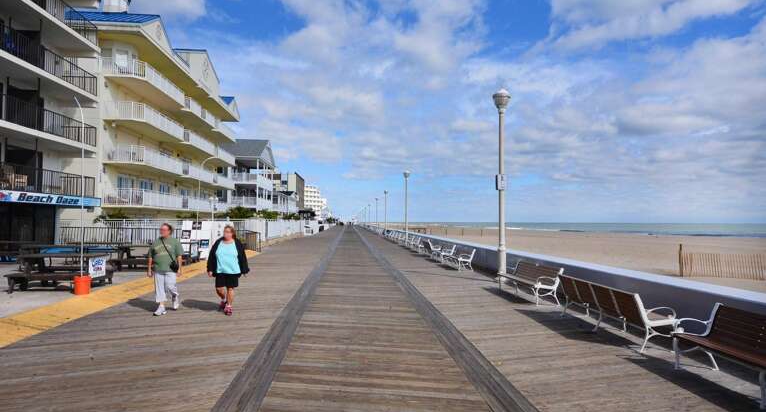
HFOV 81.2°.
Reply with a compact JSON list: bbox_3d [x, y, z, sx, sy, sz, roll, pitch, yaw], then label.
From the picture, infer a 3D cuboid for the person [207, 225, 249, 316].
[{"bbox_3d":[-2.906,1.173,8.392,0.700,1.620,0.480,1,-2,-12],"label":"person"}]

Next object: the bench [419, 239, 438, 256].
[{"bbox_3d":[2.343,2.106,21.863,0.660,0.780,2.250,0,-2,-4],"label":"bench"}]

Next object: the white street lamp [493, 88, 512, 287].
[{"bbox_3d":[3.448,-0.582,12.952,0.500,5.500,0.500,0,-2,-4],"label":"white street lamp"}]

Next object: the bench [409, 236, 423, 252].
[{"bbox_3d":[1.929,2.308,27.342,0.660,0.780,2.250,0,-2,-4],"label":"bench"}]

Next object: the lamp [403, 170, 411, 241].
[{"bbox_3d":[1.775,0.168,33.336,0.520,5.500,0.520,0,-2,-4],"label":"lamp"}]

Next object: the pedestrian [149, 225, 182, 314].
[{"bbox_3d":[-4.035,1.143,8.338,0.560,1.670,0.460,0,-2,-7],"label":"pedestrian"}]

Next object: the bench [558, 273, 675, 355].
[{"bbox_3d":[3.472,1.557,6.928,0.660,0.780,2.250,0,-2,-4],"label":"bench"}]

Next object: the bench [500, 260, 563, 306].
[{"bbox_3d":[3.227,1.676,10.165,0.660,0.780,2.270,0,-2,-4],"label":"bench"}]

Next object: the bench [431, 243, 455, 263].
[{"bbox_3d":[2.562,2.000,18.972,0.660,0.780,2.250,0,-2,-4],"label":"bench"}]

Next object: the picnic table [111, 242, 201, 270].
[{"bbox_3d":[-8.478,1.890,16.550,2.100,0.760,1.500,1,-2,-14],"label":"picnic table"}]

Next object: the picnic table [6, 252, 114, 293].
[{"bbox_3d":[-8.190,1.701,11.411,1.870,0.760,1.500,1,-2,-16],"label":"picnic table"}]

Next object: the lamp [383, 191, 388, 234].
[{"bbox_3d":[0.373,0.900,53.229,0.520,5.500,0.520,0,-2,-4],"label":"lamp"}]

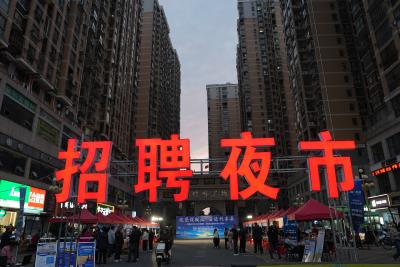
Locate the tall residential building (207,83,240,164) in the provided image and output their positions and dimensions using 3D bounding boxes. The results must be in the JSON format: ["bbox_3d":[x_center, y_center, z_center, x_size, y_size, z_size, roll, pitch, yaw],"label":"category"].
[{"bbox_3d":[17.950,15.010,191.450,24.000,97.000,19.000,-1,-19,1],"label":"tall residential building"}]

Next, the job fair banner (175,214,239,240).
[{"bbox_3d":[1.130,15.060,46.620,10.000,3.540,0.200,-1,-19,1],"label":"job fair banner"}]

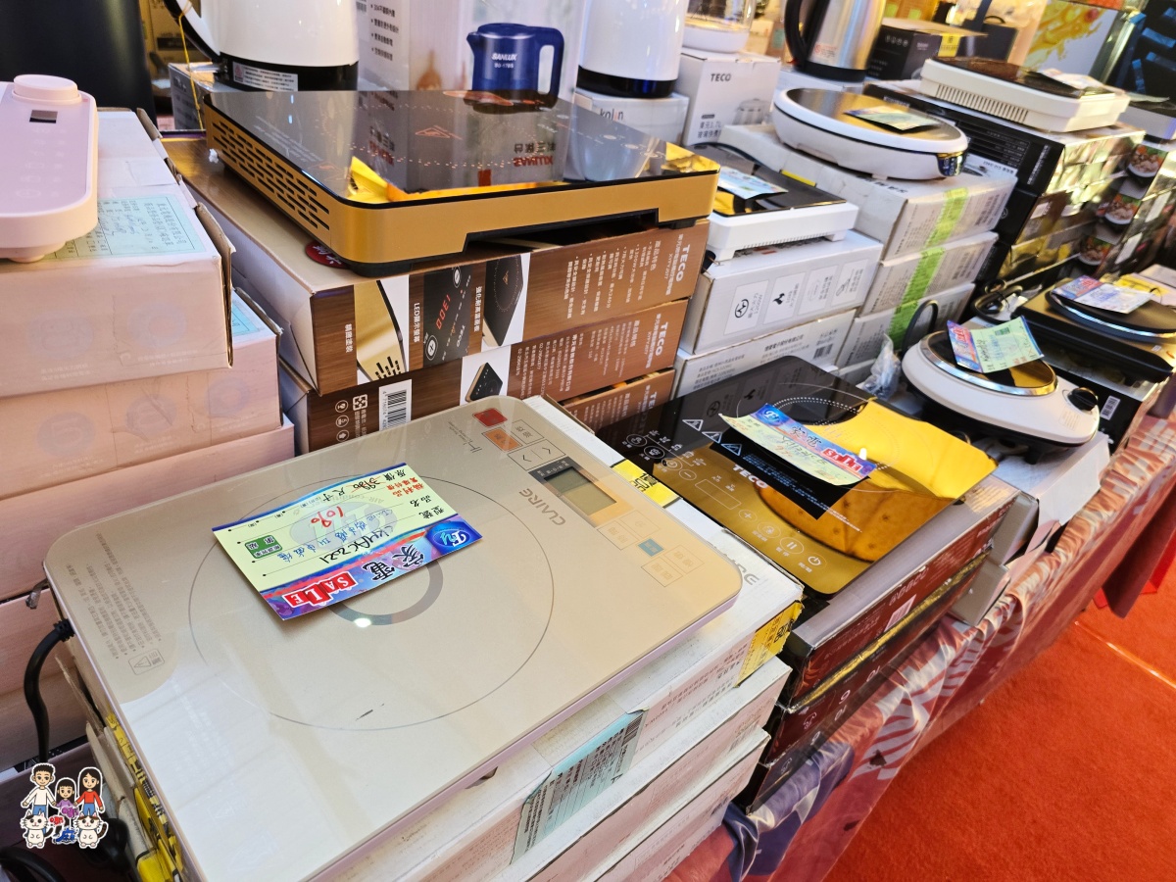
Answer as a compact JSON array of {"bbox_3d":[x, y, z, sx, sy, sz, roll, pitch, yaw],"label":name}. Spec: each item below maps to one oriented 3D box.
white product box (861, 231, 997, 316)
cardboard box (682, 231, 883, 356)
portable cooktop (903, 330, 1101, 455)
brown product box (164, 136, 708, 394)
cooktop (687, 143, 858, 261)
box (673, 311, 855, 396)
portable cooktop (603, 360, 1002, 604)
[{"bbox_3d":[0.401,-0.324,1.223,0.320,0.081,0.314,-19,45,-36],"label":"white product box"},{"bbox_3d":[0.169,-0.279,1.127,0.348,0.100,0.350,-18,43,-35],"label":"cardboard box"},{"bbox_3d":[0.595,-0.083,1.138,0.281,0.065,0.247,29,38,26],"label":"portable cooktop"},{"bbox_3d":[-0.150,-0.215,0.775,0.416,0.083,0.341,-21,46,-37],"label":"brown product box"},{"bbox_3d":[0.157,-0.317,1.005,0.250,0.044,0.273,-19,44,-36],"label":"cooktop"},{"bbox_3d":[0.141,-0.195,1.175,0.357,0.100,0.350,-18,43,-35],"label":"box"},{"bbox_3d":[0.233,0.032,0.870,0.369,0.059,0.291,-22,45,-38],"label":"portable cooktop"}]

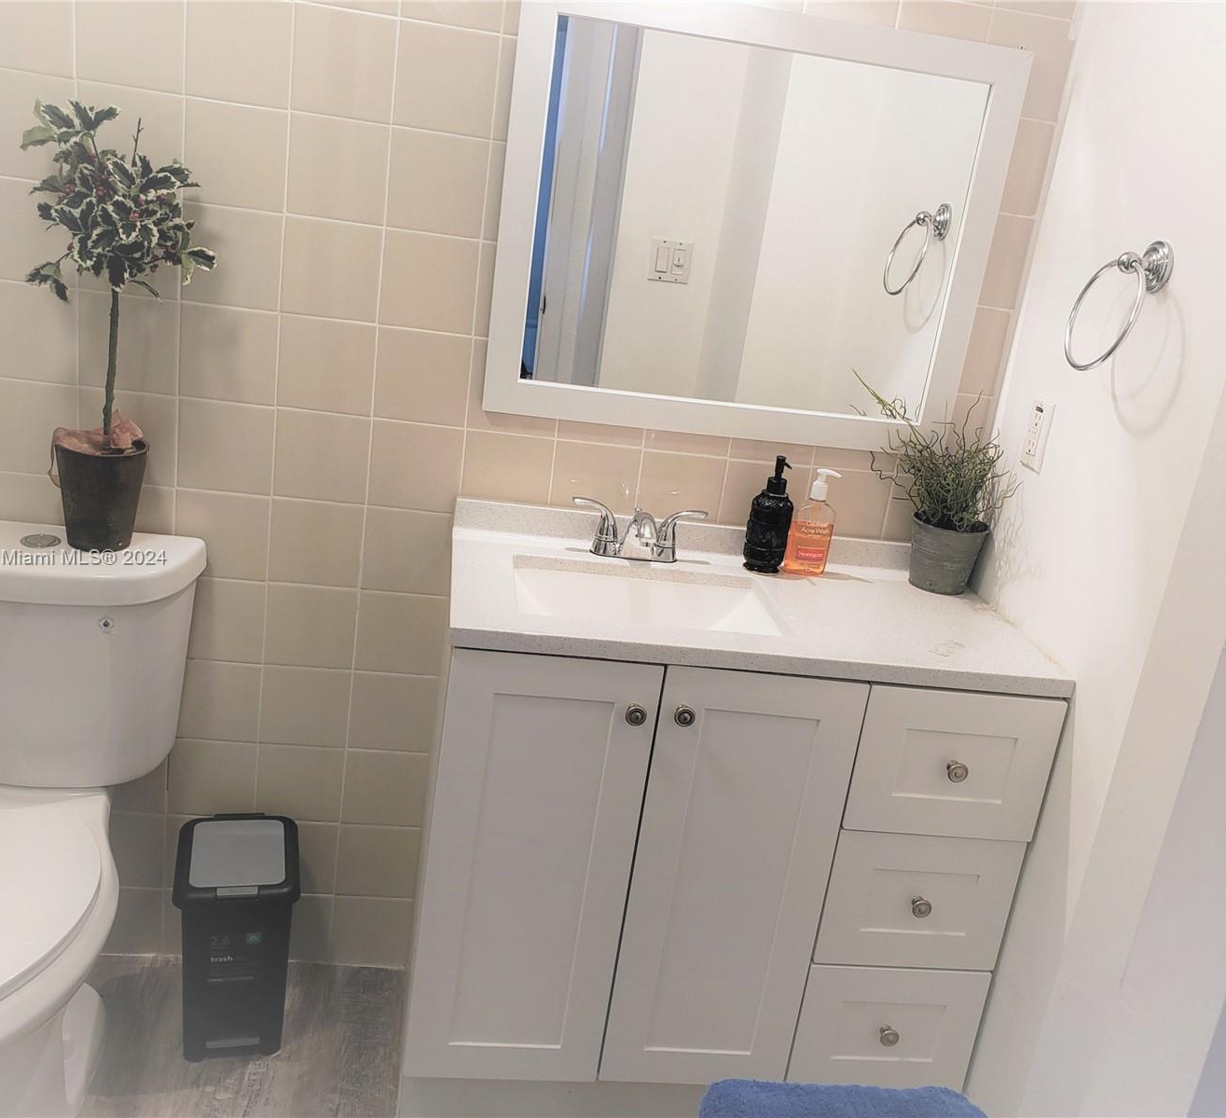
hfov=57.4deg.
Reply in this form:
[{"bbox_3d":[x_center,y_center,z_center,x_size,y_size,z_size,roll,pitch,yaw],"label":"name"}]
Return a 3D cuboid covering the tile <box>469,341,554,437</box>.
[{"bbox_3d":[-0.166,-0.286,1.884,0.151,0.151,0.009,5,17,-9],"label":"tile"}]

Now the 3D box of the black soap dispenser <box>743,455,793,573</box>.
[{"bbox_3d":[0.272,-0.078,1.911,0.070,0.196,0.070,-5,22,-37],"label":"black soap dispenser"}]

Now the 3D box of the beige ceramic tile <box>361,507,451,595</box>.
[{"bbox_3d":[-0.357,-0.009,1.940,0.150,0.150,0.010,5,17,-9],"label":"beige ceramic tile"}]

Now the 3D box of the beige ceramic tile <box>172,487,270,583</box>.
[{"bbox_3d":[-0.655,-0.036,1.880,0.151,0.150,0.009,5,17,-9],"label":"beige ceramic tile"}]

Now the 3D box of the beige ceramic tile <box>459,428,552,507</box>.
[{"bbox_3d":[-0.188,-0.141,1.939,0.152,0.152,0.010,5,17,-9],"label":"beige ceramic tile"}]

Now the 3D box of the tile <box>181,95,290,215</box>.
[{"bbox_3d":[-0.579,-0.620,1.723,0.151,0.151,0.009,5,17,-9],"label":"tile"}]

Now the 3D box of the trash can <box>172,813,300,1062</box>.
[{"bbox_3d":[-0.661,0.663,1.960,0.195,0.340,0.250,3,17,-17],"label":"trash can"}]

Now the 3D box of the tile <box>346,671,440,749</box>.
[{"bbox_3d":[-0.399,0.281,2.030,0.150,0.150,0.010,5,17,-9],"label":"tile"}]

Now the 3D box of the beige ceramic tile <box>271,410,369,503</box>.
[{"bbox_3d":[-0.492,-0.170,1.891,0.152,0.152,0.010,5,17,-9],"label":"beige ceramic tile"}]

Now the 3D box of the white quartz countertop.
[{"bbox_3d":[0.201,0.046,1.764,0.898,0.083,0.482,5,17,-9],"label":"white quartz countertop"}]

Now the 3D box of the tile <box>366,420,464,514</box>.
[{"bbox_3d":[-0.340,-0.156,1.915,0.152,0.152,0.010,5,17,-9],"label":"tile"}]

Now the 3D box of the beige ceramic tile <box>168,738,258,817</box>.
[{"bbox_3d":[-0.726,0.401,2.039,0.152,0.152,0.010,5,17,-10],"label":"beige ceramic tile"}]

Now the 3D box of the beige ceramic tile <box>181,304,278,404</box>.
[{"bbox_3d":[-0.621,-0.329,1.813,0.151,0.151,0.009,5,17,-9],"label":"beige ceramic tile"}]

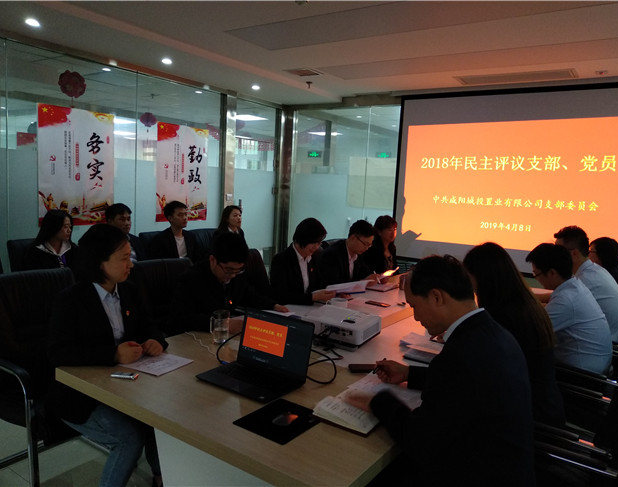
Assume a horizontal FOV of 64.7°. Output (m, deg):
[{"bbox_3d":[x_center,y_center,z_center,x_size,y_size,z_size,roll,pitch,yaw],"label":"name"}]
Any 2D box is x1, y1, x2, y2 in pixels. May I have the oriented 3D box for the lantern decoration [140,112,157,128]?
[{"bbox_3d":[-2.434,-1.865,7.400,0.250,0.240,0.250,7,8,33],"label":"lantern decoration"}]

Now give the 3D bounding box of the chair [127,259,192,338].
[{"bbox_3d":[-0.762,0.629,3.019,0.650,1.020,0.570,7,8,33],"label":"chair"}]

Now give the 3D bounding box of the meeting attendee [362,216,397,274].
[{"bbox_3d":[0.724,0.410,4.177,0.750,1.250,0.500,7,8,31],"label":"meeting attendee"}]

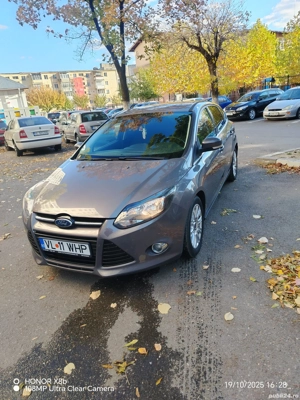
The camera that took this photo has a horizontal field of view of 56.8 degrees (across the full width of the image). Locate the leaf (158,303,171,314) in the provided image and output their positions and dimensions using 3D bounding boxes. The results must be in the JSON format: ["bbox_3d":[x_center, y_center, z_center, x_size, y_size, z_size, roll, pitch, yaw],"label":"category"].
[{"bbox_3d":[0.109,0.844,2.168,0.104,0.012,0.114,4,22,27],"label":"leaf"}]

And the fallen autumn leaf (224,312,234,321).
[{"bbox_3d":[0.575,0.846,2.020,0.071,0.012,0.070,-13,21,-17],"label":"fallen autumn leaf"}]

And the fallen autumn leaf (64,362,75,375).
[{"bbox_3d":[-0.507,1.059,1.748,0.070,0.012,0.076,5,22,27],"label":"fallen autumn leaf"}]

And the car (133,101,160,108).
[{"bbox_3d":[-0.924,-9.063,28.068,4.300,1.470,1.770,-14,21,-22],"label":"car"}]

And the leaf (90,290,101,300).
[{"bbox_3d":[-0.474,0.824,2.405,0.084,0.012,0.118,-8,20,-5],"label":"leaf"}]

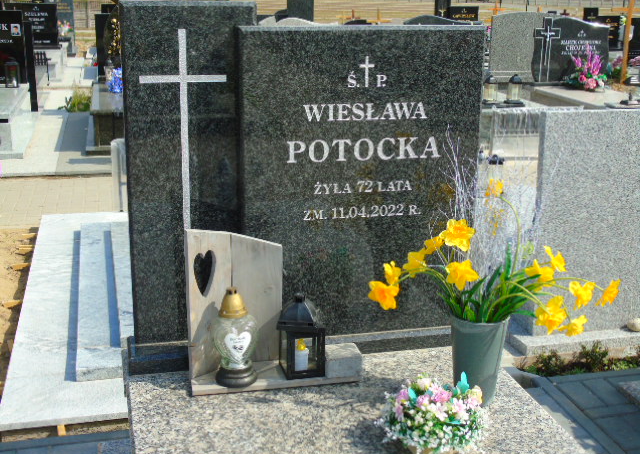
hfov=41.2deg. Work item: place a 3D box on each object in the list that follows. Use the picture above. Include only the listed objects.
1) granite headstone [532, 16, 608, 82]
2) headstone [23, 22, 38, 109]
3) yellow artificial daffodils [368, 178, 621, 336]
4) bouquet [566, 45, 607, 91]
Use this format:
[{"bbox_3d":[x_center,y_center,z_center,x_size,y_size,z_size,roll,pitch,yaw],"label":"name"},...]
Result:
[{"bbox_3d":[2.820,-2.003,9.573,0.950,0.740,0.090,-3,17,-14],"label":"granite headstone"},{"bbox_3d":[-2.797,-1.551,8.217,0.070,0.870,0.090,-3,17,-14],"label":"headstone"},{"bbox_3d":[0.443,0.072,2.159,0.636,0.360,0.329,-3,17,-14],"label":"yellow artificial daffodils"},{"bbox_3d":[2.899,-1.713,9.250,0.420,0.440,0.330,-3,17,-14],"label":"bouquet"}]

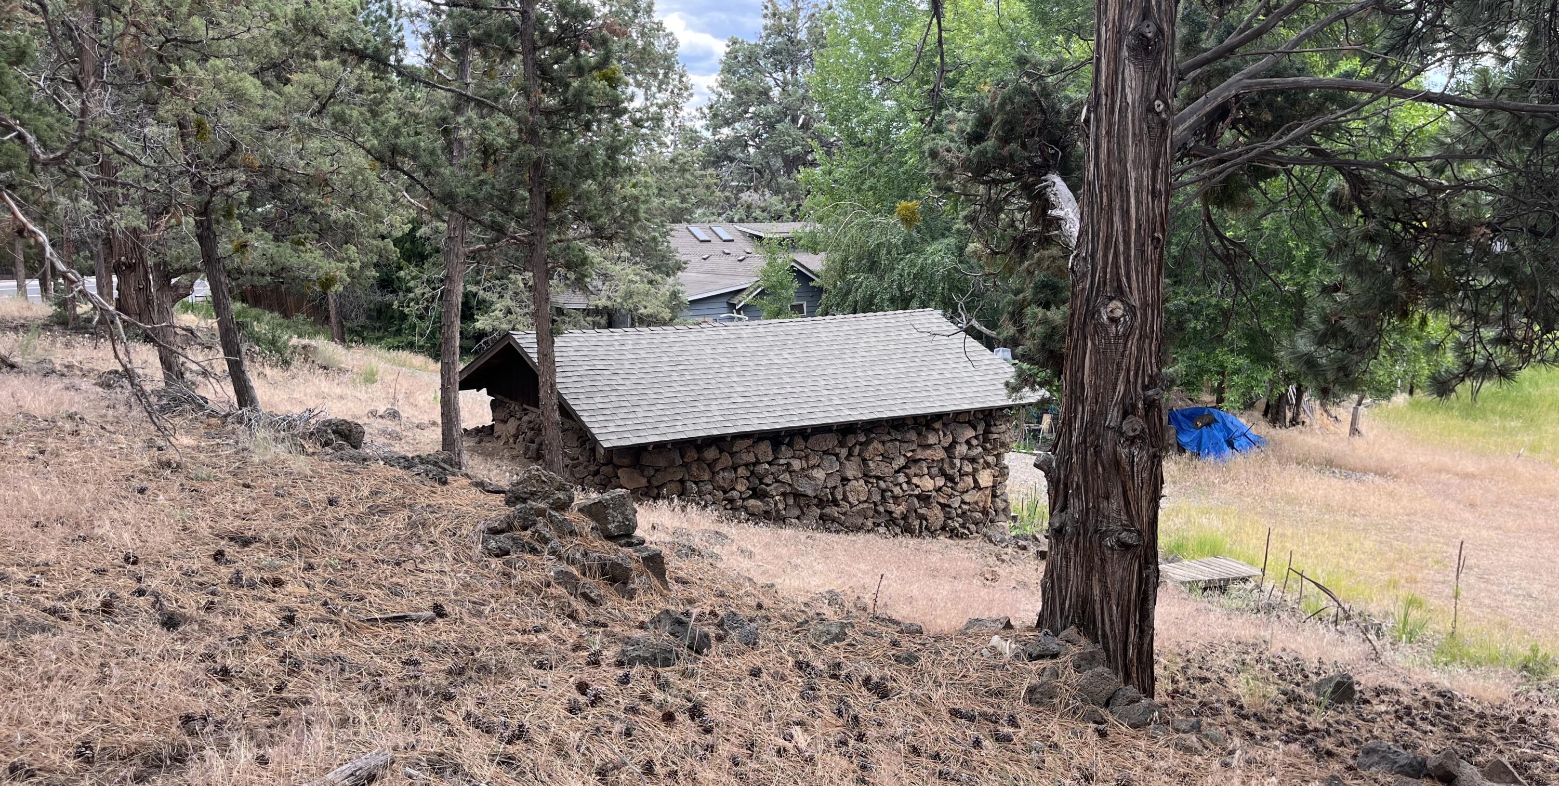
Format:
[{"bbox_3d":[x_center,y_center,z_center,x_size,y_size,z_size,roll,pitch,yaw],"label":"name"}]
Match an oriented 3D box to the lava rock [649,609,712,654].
[{"bbox_3d":[-0.606,1.461,7.150,0.370,0.240,0.280,2,9,0],"label":"lava rock"}]

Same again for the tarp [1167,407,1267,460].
[{"bbox_3d":[10.470,0.947,28.000,2.250,1.100,1.700,5,9,21],"label":"tarp"}]

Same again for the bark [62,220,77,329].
[{"bbox_3d":[-16.359,-2.738,27.000,0.300,2.500,0.300,-3,10,-31],"label":"bark"}]

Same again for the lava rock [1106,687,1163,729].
[{"bbox_3d":[1.910,1.697,6.300,0.280,0.140,0.200,5,10,18],"label":"lava rock"}]

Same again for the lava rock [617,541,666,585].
[{"bbox_3d":[-0.850,1.045,7.200,0.270,0.210,0.240,-1,10,-7],"label":"lava rock"}]

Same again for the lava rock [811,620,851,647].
[{"bbox_3d":[0.282,1.322,6.450,0.210,0.110,0.180,0,10,3],"label":"lava rock"}]

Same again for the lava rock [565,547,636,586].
[{"bbox_3d":[-1.365,1.310,8.900,0.500,0.270,0.380,2,9,0],"label":"lava rock"}]

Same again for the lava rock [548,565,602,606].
[{"bbox_3d":[-1.147,1.081,6.600,0.270,0.180,0.220,-2,10,-10],"label":"lava rock"}]

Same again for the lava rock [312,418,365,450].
[{"bbox_3d":[-4.481,0.415,11.900,0.500,0.290,0.420,-2,10,-21],"label":"lava rock"}]

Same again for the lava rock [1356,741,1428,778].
[{"bbox_3d":[3.244,1.944,6.200,0.330,0.130,0.190,7,11,29],"label":"lava rock"}]

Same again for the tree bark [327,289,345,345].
[{"bbox_3d":[-10.616,-1.806,28.000,0.360,1.380,0.360,-4,11,-21],"label":"tree bark"}]

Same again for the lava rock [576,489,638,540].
[{"bbox_3d":[-1.119,0.779,7.600,0.360,0.270,0.330,-2,10,-9],"label":"lava rock"}]

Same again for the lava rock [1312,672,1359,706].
[{"bbox_3d":[4.217,2.245,8.900,0.330,0.210,0.250,6,10,26],"label":"lava rock"}]

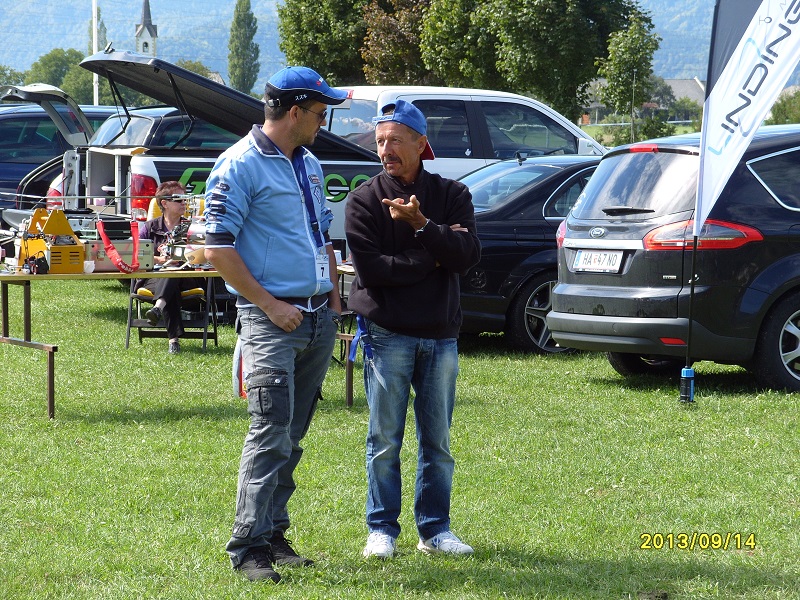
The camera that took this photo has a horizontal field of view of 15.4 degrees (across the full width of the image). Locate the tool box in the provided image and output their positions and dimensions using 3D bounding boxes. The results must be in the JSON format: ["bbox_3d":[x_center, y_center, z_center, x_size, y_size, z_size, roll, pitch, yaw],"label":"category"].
[{"bbox_3d":[-1.639,-0.258,17.350,0.395,0.180,0.280,-1,3,-8],"label":"tool box"}]

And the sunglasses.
[{"bbox_3d":[-0.324,-0.678,10.780,0.145,0.050,0.140,9,1,-14],"label":"sunglasses"}]

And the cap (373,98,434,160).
[{"bbox_3d":[0.013,-0.645,11.250,0.180,0.150,0.270,2,-18,36],"label":"cap"}]

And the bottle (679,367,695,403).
[{"bbox_3d":[1.683,0.498,17.350,0.080,0.225,0.080,0,3,0],"label":"bottle"}]

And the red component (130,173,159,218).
[{"bbox_3d":[-2.064,-0.844,23.900,0.170,0.400,0.200,-2,4,-29],"label":"red component"}]

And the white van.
[{"bbox_3d":[-0.086,-0.896,26.056,5.700,2.000,2.000,-2,4,-29],"label":"white van"}]

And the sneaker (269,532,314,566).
[{"bbox_3d":[-0.422,0.919,10.900,0.110,0.105,0.295,-3,4,-42],"label":"sneaker"}]

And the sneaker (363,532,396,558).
[{"bbox_3d":[-0.075,0.927,11.170,0.105,0.110,0.290,0,3,10],"label":"sneaker"}]

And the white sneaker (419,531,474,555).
[{"bbox_3d":[0.169,0.926,11.250,0.105,0.105,0.285,-3,4,-44],"label":"white sneaker"}]

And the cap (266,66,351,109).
[{"bbox_3d":[-0.341,-0.774,10.780,0.285,0.150,0.185,4,2,-15],"label":"cap"}]

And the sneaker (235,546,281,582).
[{"bbox_3d":[-0.514,0.955,10.600,0.110,0.105,0.300,-2,4,-28],"label":"sneaker"}]

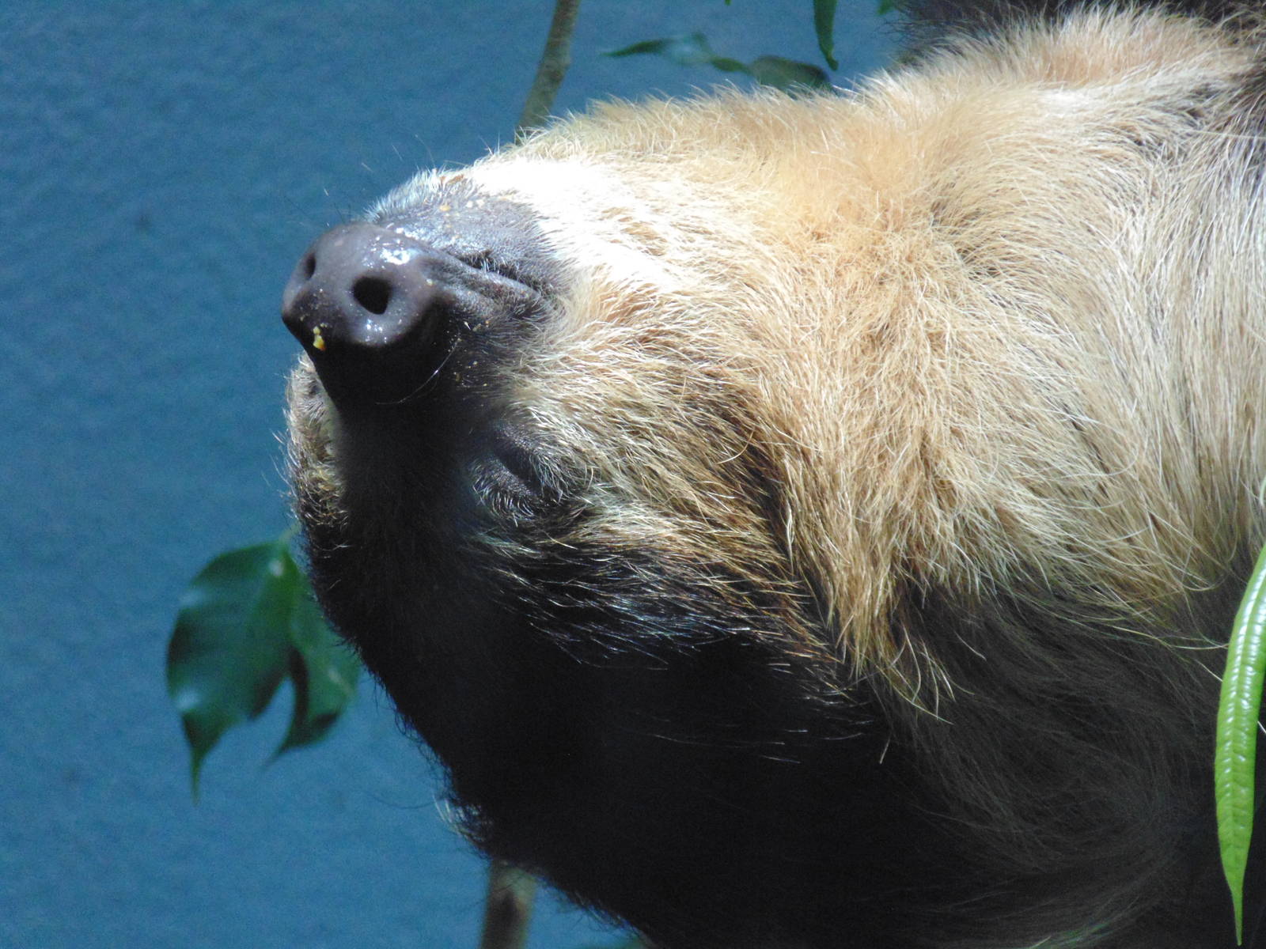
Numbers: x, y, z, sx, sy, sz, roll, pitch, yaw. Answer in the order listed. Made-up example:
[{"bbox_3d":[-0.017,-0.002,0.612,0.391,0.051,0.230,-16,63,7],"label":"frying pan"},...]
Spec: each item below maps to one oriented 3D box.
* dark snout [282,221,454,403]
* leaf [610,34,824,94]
[{"bbox_3d":[-0.054,-0.034,2.710,0.031,0.029,0.028,24,1,42],"label":"dark snout"},{"bbox_3d":[0.018,-0.089,2.850,0.047,0.011,0.024,12,-3,6],"label":"leaf"}]

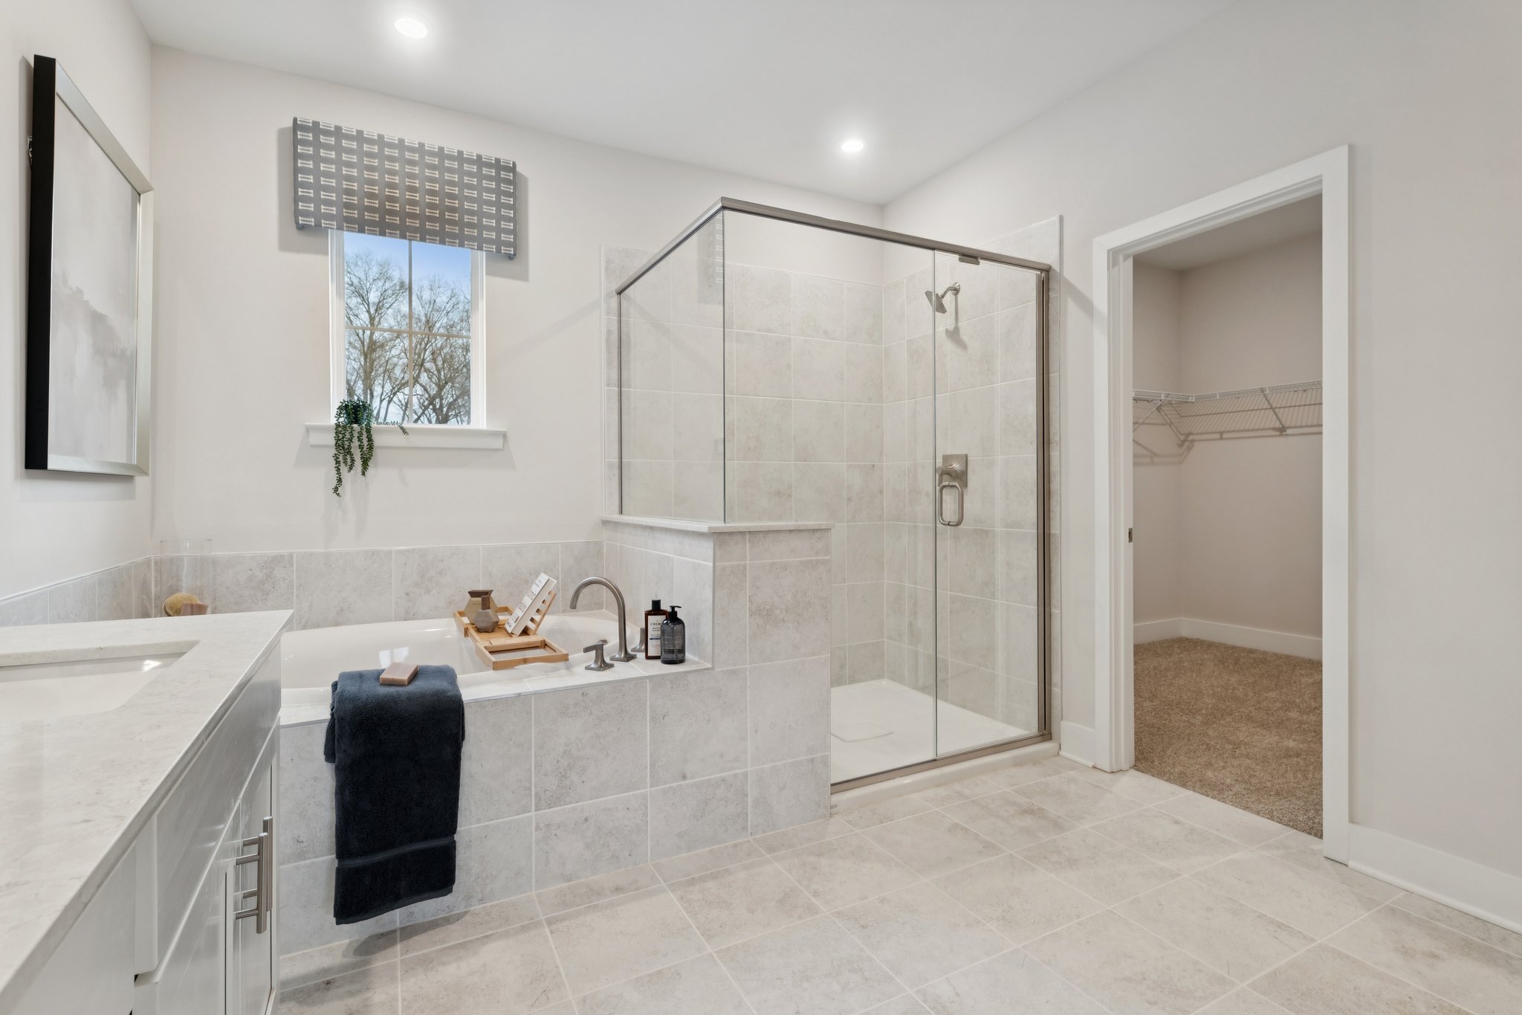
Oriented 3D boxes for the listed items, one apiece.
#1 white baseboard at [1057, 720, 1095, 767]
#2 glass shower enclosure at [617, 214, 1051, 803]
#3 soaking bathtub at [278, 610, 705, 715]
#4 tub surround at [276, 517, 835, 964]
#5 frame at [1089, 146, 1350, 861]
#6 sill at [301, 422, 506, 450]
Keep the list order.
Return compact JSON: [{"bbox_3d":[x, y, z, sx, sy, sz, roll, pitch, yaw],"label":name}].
[{"bbox_3d":[1.293,0.971,2.776,0.024,0.140,0.176,-1,1,-26],"label":"white baseboard"},{"bbox_3d":[0.292,-0.007,3.060,1.544,2.038,1.178,-1,1,-26],"label":"glass shower enclosure"},{"bbox_3d":[-1.162,0.711,2.311,1.541,0.499,1.194,-1,1,-26],"label":"soaking bathtub"},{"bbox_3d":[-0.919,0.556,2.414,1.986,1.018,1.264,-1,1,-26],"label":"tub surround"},{"bbox_3d":[1.564,-0.008,2.350,0.145,2.102,0.826,-1,1,-26],"label":"frame"},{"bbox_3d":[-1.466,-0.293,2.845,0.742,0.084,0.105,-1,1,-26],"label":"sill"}]

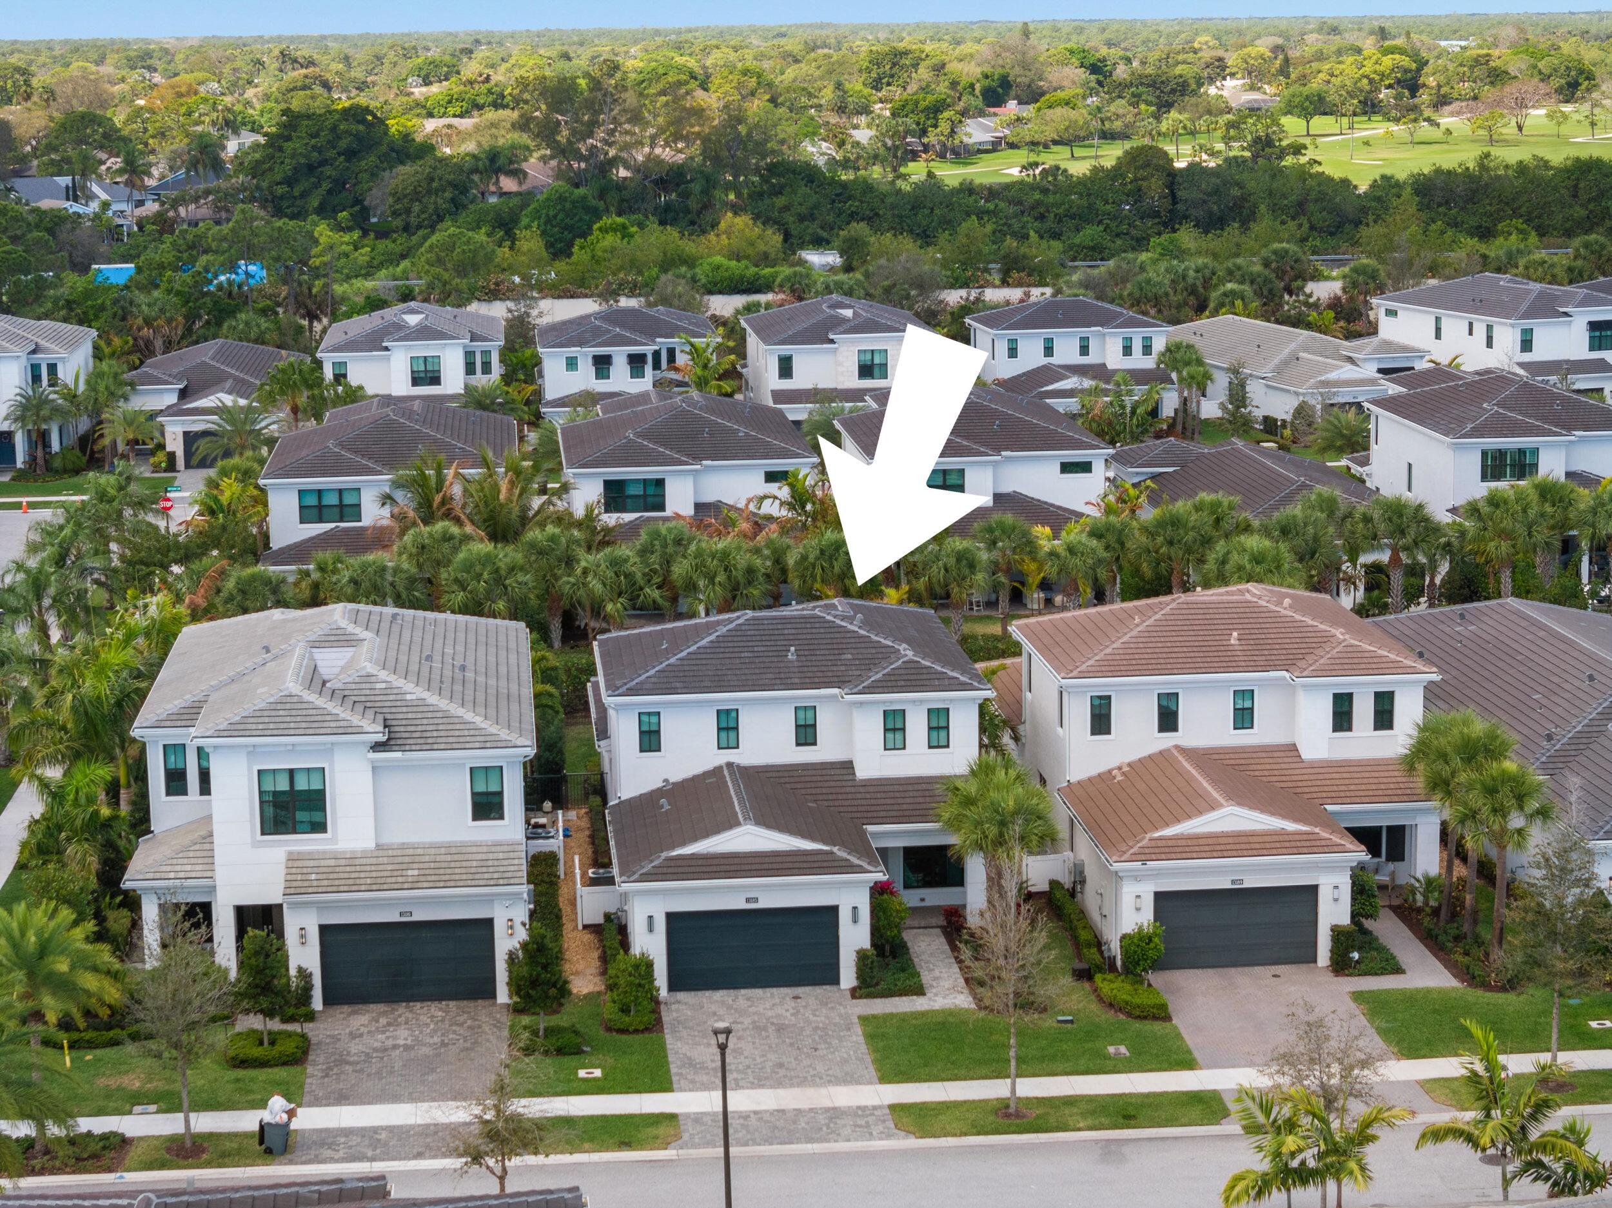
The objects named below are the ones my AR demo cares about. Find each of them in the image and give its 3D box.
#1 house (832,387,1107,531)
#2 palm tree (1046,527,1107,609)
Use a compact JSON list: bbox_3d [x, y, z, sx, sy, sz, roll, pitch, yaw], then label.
[{"bbox_3d":[8.017,-6.344,162.921,11.900,9.350,26.000,-2,10,-5],"label":"house"},{"bbox_3d":[12.089,-1.190,146.528,2.885,4.697,2.885,-2,10,-4],"label":"palm tree"}]

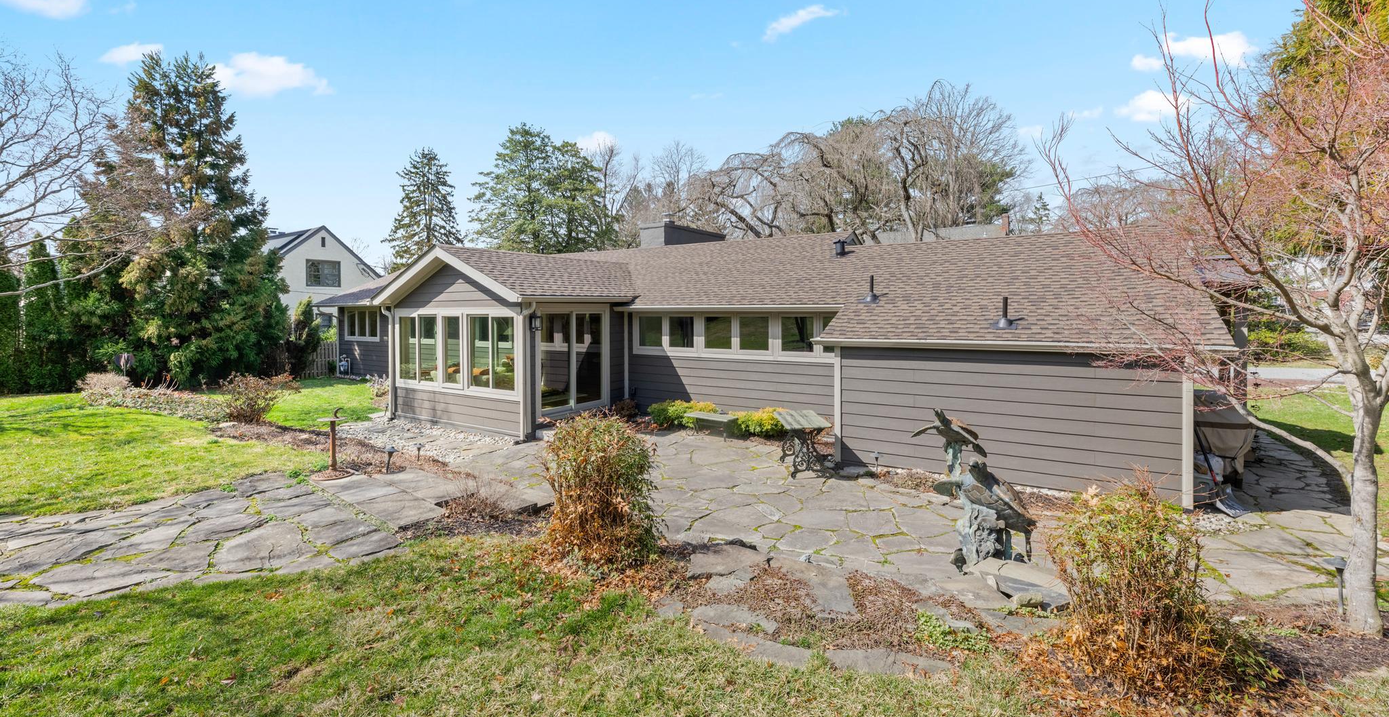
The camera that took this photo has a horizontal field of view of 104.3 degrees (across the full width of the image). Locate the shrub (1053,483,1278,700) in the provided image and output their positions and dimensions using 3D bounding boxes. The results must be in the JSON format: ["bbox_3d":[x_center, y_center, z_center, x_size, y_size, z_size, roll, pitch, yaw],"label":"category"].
[{"bbox_3d":[3.050,1.400,3.660,1.300,1.200,1.050,1,5,18],"label":"shrub"}]

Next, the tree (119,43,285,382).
[{"bbox_3d":[-16.800,-4.900,18.600,5.000,11.000,5.000,-4,6,-42],"label":"tree"}]

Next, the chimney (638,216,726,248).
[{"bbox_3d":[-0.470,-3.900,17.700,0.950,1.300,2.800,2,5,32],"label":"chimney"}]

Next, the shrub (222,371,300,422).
[{"bbox_3d":[-9.300,0.840,11.600,1.600,1.030,1.350,-4,5,-37],"label":"shrub"}]

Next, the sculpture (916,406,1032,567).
[{"bbox_3d":[2.690,1.200,5.220,1.100,1.400,0.750,3,5,37],"label":"sculpture"}]

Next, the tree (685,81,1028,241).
[{"bbox_3d":[7.600,-6.300,26.000,15.000,13.200,12.500,1,4,16],"label":"tree"}]

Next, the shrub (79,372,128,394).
[{"bbox_3d":[-16.600,0.690,15.200,1.150,0.700,1.350,4,6,45],"label":"shrub"}]

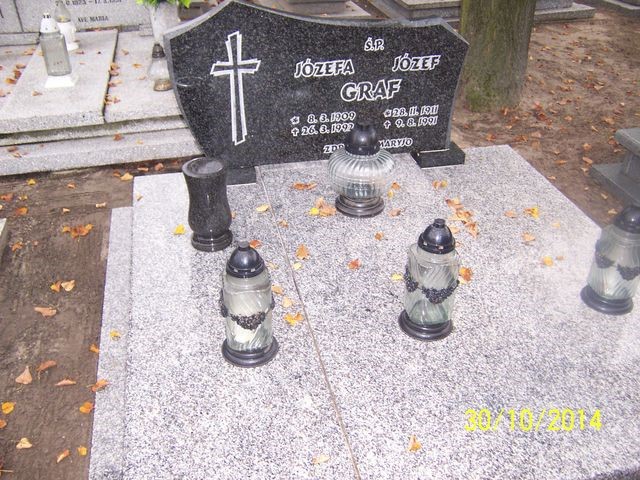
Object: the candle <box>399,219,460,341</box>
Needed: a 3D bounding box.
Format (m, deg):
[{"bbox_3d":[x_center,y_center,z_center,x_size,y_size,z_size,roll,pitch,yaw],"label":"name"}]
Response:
[{"bbox_3d":[0.294,0.091,1.570,0.143,0.324,0.143,-6,34,-11],"label":"candle"}]

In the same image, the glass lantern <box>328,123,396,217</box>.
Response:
[{"bbox_3d":[0.148,-0.252,2.100,0.222,0.305,0.222,1,34,-1],"label":"glass lantern"}]

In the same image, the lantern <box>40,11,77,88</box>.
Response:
[{"bbox_3d":[-1.386,-0.995,3.170,0.145,0.345,0.145,-6,34,-11],"label":"lantern"}]

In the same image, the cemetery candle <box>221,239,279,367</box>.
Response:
[{"bbox_3d":[-0.175,0.144,1.474,0.143,0.324,0.143,-6,34,-11],"label":"cemetery candle"}]

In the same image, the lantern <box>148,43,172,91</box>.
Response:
[{"bbox_3d":[-0.822,-0.897,3.148,0.135,0.227,0.135,-6,34,-11],"label":"lantern"}]

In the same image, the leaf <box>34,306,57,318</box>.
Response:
[{"bbox_3d":[-0.921,0.243,2.047,0.075,0.020,0.050,-6,34,-11],"label":"leaf"}]

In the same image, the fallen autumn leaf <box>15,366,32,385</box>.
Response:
[{"bbox_3d":[-0.876,0.407,1.806,0.050,0.015,0.070,-6,34,-11],"label":"fallen autumn leaf"}]

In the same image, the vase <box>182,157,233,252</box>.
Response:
[{"bbox_3d":[-0.347,-0.112,1.902,0.138,0.272,0.138,-6,34,-11],"label":"vase"}]

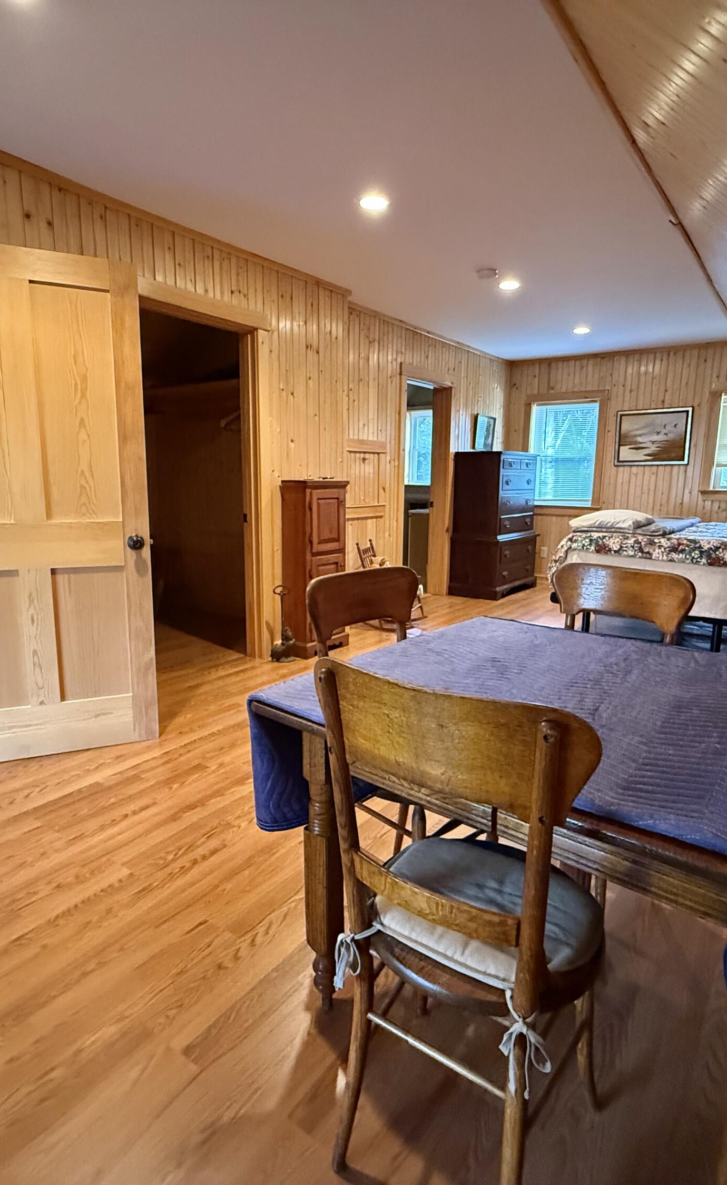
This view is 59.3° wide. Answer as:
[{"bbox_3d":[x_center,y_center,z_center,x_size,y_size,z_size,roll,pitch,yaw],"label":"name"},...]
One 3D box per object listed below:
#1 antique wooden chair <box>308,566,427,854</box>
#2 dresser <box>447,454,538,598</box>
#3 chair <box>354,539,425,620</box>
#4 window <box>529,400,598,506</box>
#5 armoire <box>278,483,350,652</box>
[{"bbox_3d":[0.154,0.424,1.745,0.430,0.905,0.480,-8,14,-40],"label":"antique wooden chair"},{"bbox_3d":[1.403,-0.721,6.697,0.515,1.420,1.060,8,13,34],"label":"dresser"},{"bbox_3d":[0.237,-0.091,5.231,0.520,0.670,0.360,5,11,22],"label":"chair"},{"bbox_3d":[2.144,-1.502,6.942,0.748,1.088,0.080,8,13,34],"label":"window"},{"bbox_3d":[-0.344,-0.175,4.316,0.310,1.145,0.460,8,13,34],"label":"armoire"}]

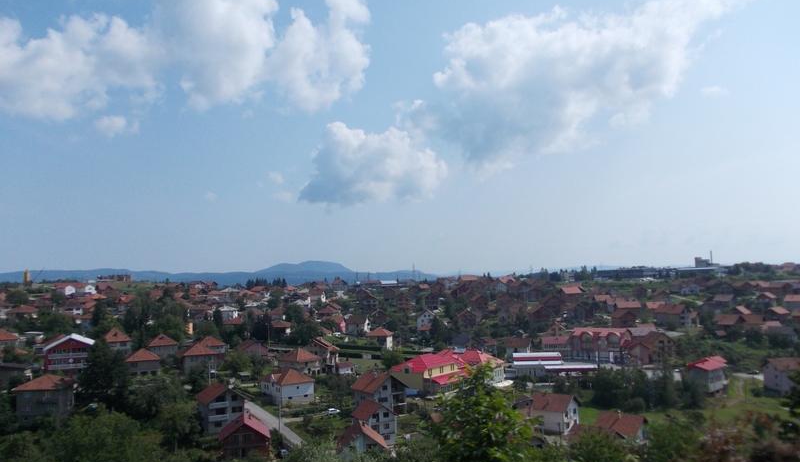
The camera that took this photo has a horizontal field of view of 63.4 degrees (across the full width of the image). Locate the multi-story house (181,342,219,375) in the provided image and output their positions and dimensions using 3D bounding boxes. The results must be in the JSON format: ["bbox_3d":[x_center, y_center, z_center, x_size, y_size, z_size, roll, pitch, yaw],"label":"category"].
[{"bbox_3d":[-60.484,38.371,195.000,9.800,9.500,10.000,2,-4,-25],"label":"multi-story house"}]

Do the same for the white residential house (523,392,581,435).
[{"bbox_3d":[39.200,45.710,165.070,10.600,8.400,10.200,-3,-5,38],"label":"white residential house"}]

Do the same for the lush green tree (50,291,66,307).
[{"bbox_3d":[-184.709,37.185,350.000,8.654,8.924,8.654,2,-4,-28],"label":"lush green tree"}]

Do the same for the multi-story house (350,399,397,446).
[{"bbox_3d":[-6.260,47.450,160.670,8.900,9.900,9.100,2,-5,-28],"label":"multi-story house"}]

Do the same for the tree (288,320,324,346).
[{"bbox_3d":[-38.229,40.941,262.000,13.200,10.800,11.000,1,-4,-8],"label":"tree"}]

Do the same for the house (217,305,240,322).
[{"bbox_3d":[-94.020,45.463,355.000,8.700,8.800,8.700,-1,-4,10],"label":"house"}]

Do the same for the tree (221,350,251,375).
[{"bbox_3d":[-51.291,41.252,203.000,8.784,8.156,8.784,1,-4,-14],"label":"tree"}]

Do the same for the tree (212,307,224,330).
[{"bbox_3d":[-93.960,45.300,335.000,5.800,11.300,5.800,1,-4,-16],"label":"tree"}]

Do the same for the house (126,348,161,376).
[{"bbox_3d":[-83.240,42.840,210.000,10.500,8.700,9.800,2,-5,-24],"label":"house"}]

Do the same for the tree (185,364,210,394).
[{"bbox_3d":[-59.460,43.310,190.000,7.200,8.800,7.200,1,-4,-17],"label":"tree"}]

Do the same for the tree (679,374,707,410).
[{"bbox_3d":[78.200,42.910,173.000,7.200,9.400,7.200,-2,-5,24],"label":"tree"}]

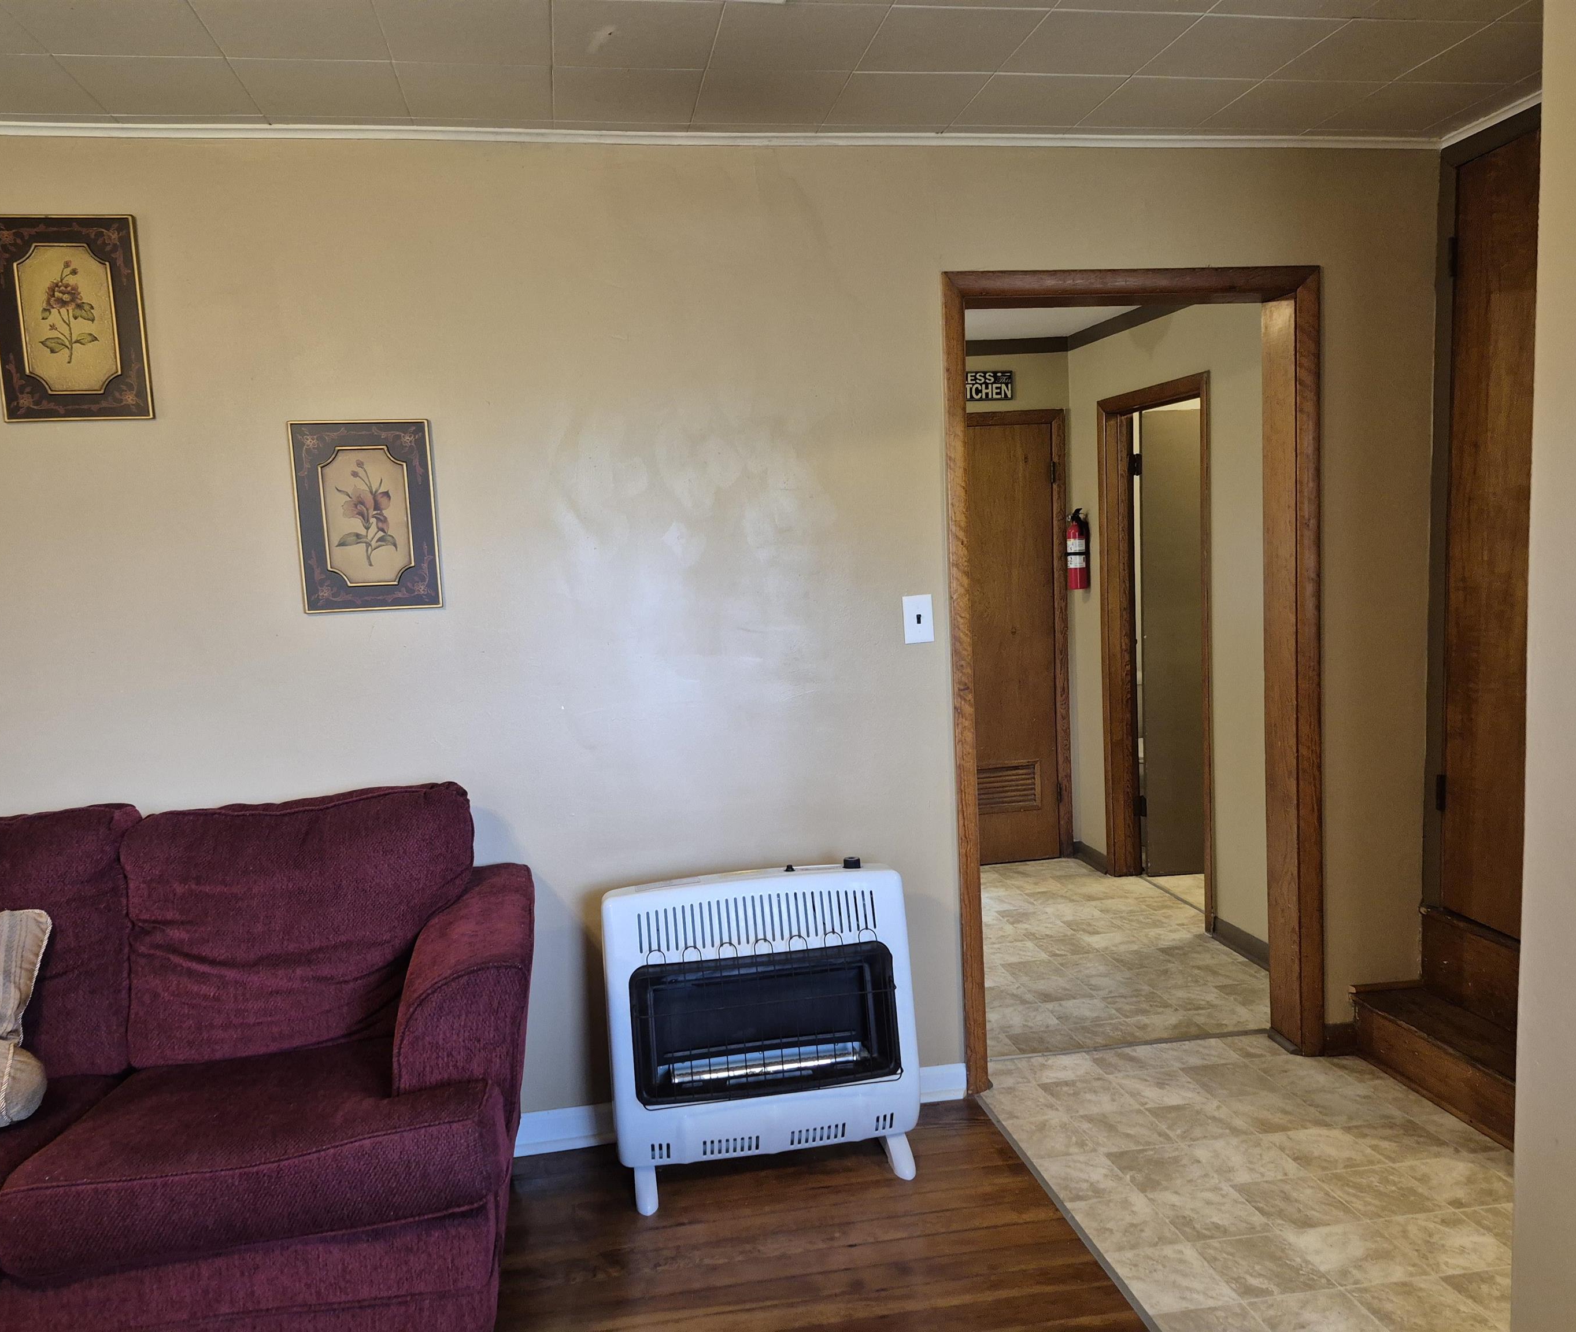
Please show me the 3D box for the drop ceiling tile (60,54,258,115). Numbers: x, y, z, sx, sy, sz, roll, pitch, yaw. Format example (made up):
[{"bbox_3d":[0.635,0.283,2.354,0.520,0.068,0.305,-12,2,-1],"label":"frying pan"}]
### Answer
[{"bbox_3d":[-1.241,-1.155,2.346,0.305,0.015,0.305,-4,6,-9],"label":"drop ceiling tile"}]

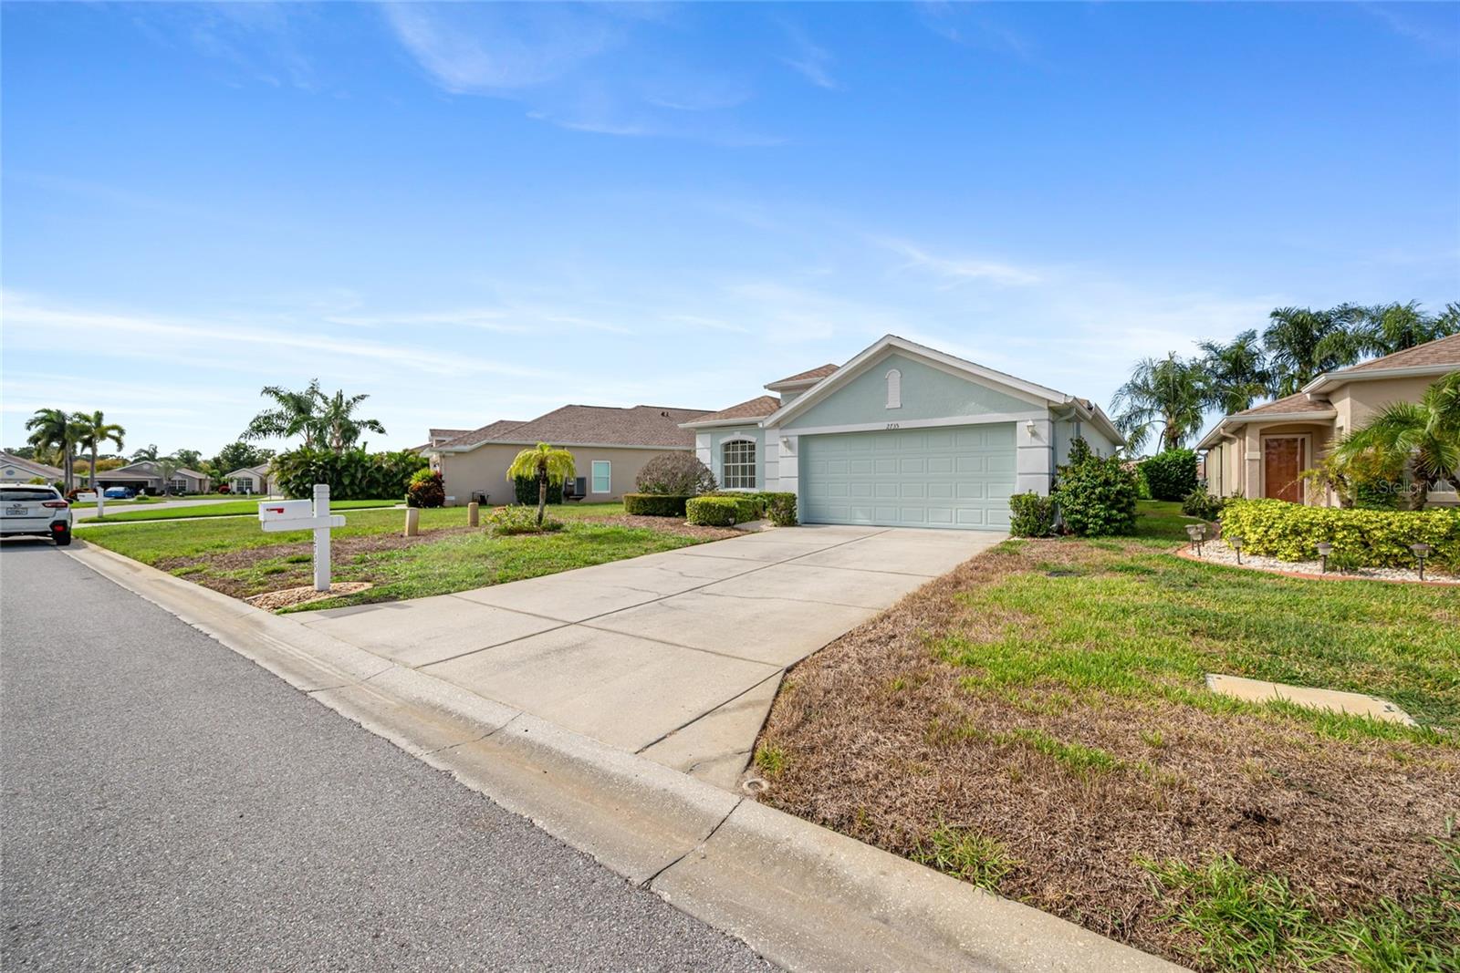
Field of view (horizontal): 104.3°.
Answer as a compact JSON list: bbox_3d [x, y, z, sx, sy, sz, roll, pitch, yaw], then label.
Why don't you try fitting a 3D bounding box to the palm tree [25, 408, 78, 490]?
[{"bbox_3d":[-64.394,-3.029,54.000,3.300,9.000,3.300,0,0,40],"label":"palm tree"}]

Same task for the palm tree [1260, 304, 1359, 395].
[{"bbox_3d":[35.318,-4.952,34.500,4.700,11.950,4.700,0,0,37],"label":"palm tree"}]

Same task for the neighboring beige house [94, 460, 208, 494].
[{"bbox_3d":[-82.776,-1.160,81.129,13.500,4.600,11.300,0,0,36],"label":"neighboring beige house"}]

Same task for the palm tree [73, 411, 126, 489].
[{"bbox_3d":[-66.727,-3.386,60.000,3.800,9.100,3.800,0,0,42],"label":"palm tree"}]

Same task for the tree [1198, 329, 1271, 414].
[{"bbox_3d":[32.152,-4.494,36.000,4.600,11.050,4.600,0,0,37],"label":"tree"}]

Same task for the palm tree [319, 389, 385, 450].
[{"bbox_3d":[-26.562,-2.975,40.000,4.200,7.800,4.200,0,0,-34],"label":"palm tree"}]

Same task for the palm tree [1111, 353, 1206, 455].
[{"bbox_3d":[26.688,-3.624,35.000,4.900,9.300,4.900,0,0,37],"label":"palm tree"}]

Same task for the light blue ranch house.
[{"bbox_3d":[7.153,-1.754,20.652,10.950,5.350,18.300,0,0,36],"label":"light blue ranch house"}]

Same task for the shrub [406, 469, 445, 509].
[{"bbox_3d":[-13.387,0.066,25.000,1.550,1.720,1.550,0,0,-28],"label":"shrub"}]

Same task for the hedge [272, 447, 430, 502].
[{"bbox_3d":[-24.644,-0.789,37.000,10.500,3.450,2.600,0,0,22],"label":"hedge"}]

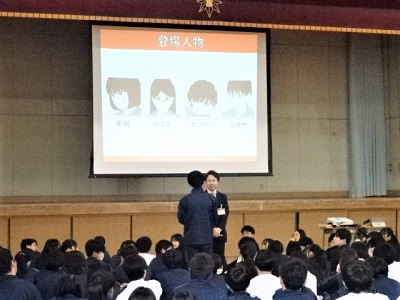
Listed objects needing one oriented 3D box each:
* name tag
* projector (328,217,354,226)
[{"bbox_3d":[0.270,0.761,15.500,0.100,0.085,0.010,-3,-1,3],"label":"name tag"},{"bbox_3d":[2.401,1.224,21.300,0.370,0.095,0.280,0,6,-26],"label":"projector"}]

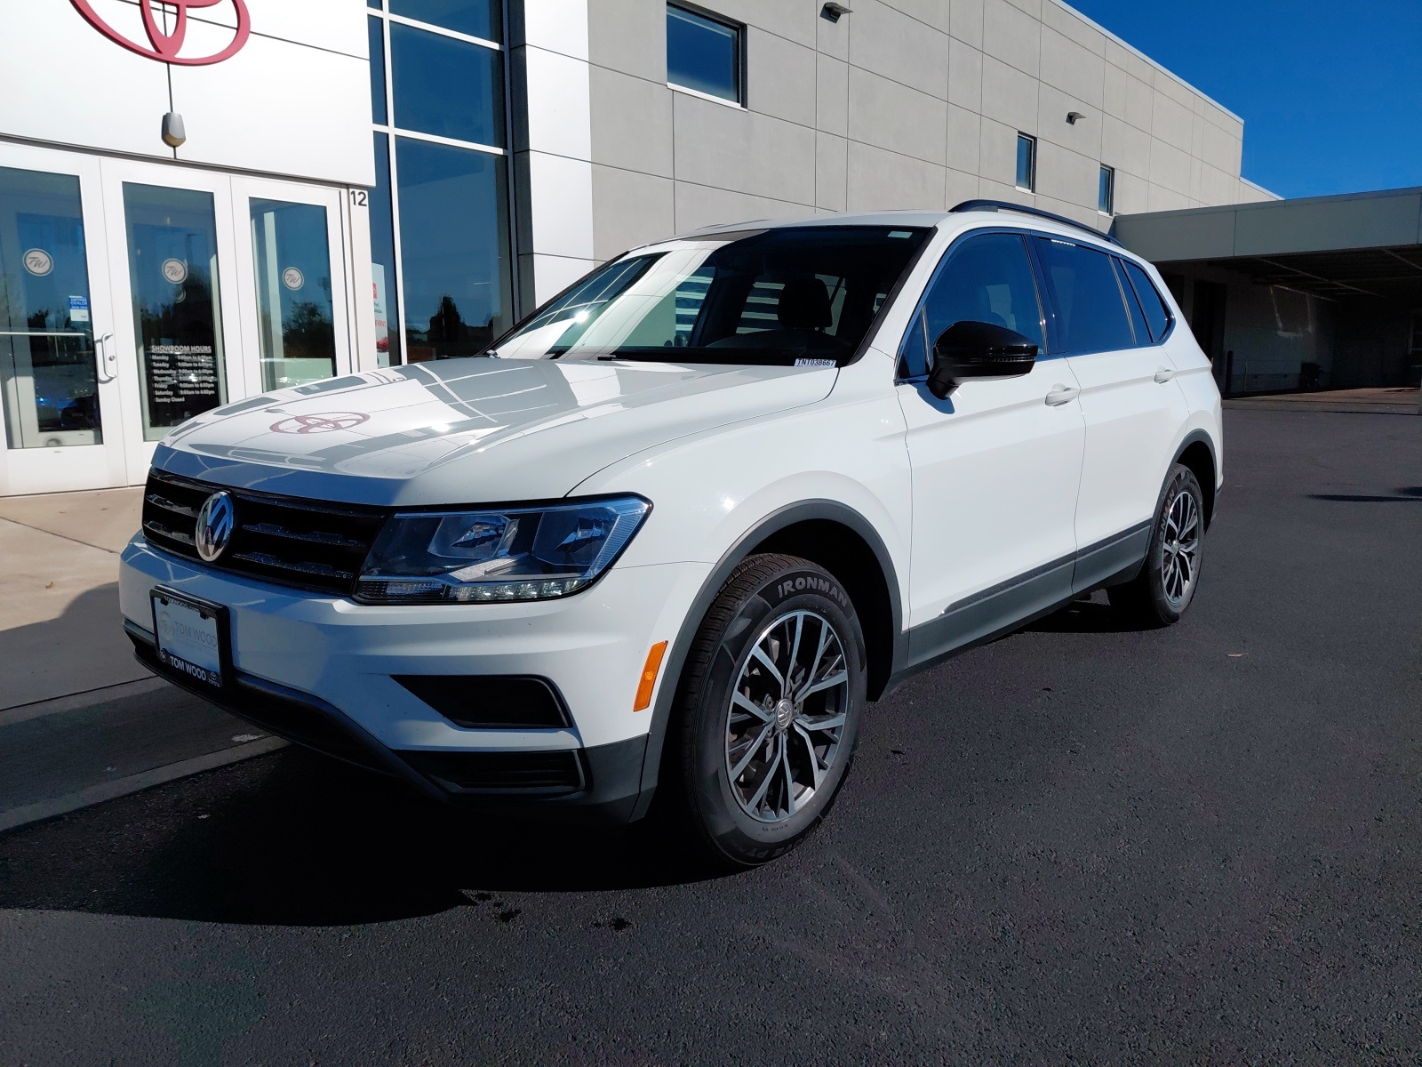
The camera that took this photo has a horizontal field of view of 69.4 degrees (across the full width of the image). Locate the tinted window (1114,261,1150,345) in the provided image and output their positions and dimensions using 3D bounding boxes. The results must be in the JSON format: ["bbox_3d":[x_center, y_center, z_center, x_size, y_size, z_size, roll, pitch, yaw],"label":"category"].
[{"bbox_3d":[1.614,-0.894,3.950,0.040,0.345,0.170,-19,-5,42],"label":"tinted window"}]

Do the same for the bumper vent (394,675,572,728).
[{"bbox_3d":[-0.429,0.316,1.930,0.335,0.095,0.085,0,9,8],"label":"bumper vent"}]

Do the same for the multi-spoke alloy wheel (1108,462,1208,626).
[{"bbox_3d":[1.931,0.039,4.428,0.225,0.710,0.710,8,12,40],"label":"multi-spoke alloy wheel"}]

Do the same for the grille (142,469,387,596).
[{"bbox_3d":[-1.021,-0.021,2.173,1.060,0.195,0.130,8,12,40],"label":"grille"}]

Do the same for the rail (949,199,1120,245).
[{"bbox_3d":[1.276,-1.155,3.848,0.055,0.090,1.620,8,12,40],"label":"rail"}]

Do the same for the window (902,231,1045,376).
[{"bbox_3d":[0.733,-0.674,2.930,0.050,0.466,1.018,-17,-4,41],"label":"window"}]

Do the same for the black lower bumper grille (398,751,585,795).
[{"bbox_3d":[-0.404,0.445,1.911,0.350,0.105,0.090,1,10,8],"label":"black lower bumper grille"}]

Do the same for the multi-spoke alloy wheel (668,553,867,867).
[{"bbox_3d":[0.100,0.390,2.294,0.225,0.705,0.710,6,11,38],"label":"multi-spoke alloy wheel"}]

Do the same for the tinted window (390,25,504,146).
[{"bbox_3d":[-2.917,-4.971,11.451,0.050,1.100,1.430,6,11,40],"label":"tinted window"}]

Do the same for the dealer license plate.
[{"bbox_3d":[-1.083,0.215,2.146,0.315,0.165,0.025,6,11,40],"label":"dealer license plate"}]

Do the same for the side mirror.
[{"bbox_3d":[0.690,-0.445,2.612,0.225,0.195,0.190,6,11,40],"label":"side mirror"}]

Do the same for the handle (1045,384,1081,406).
[{"bbox_3d":[1.095,-0.433,3.202,0.050,0.048,0.235,6,11,40],"label":"handle"}]

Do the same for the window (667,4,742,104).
[{"bbox_3d":[-0.115,-6.792,14.602,0.100,1.208,1.715,7,11,41],"label":"window"}]

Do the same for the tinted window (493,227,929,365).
[{"bbox_3d":[-0.071,-0.725,3.169,1.450,0.120,0.830,8,46,40],"label":"tinted window"}]

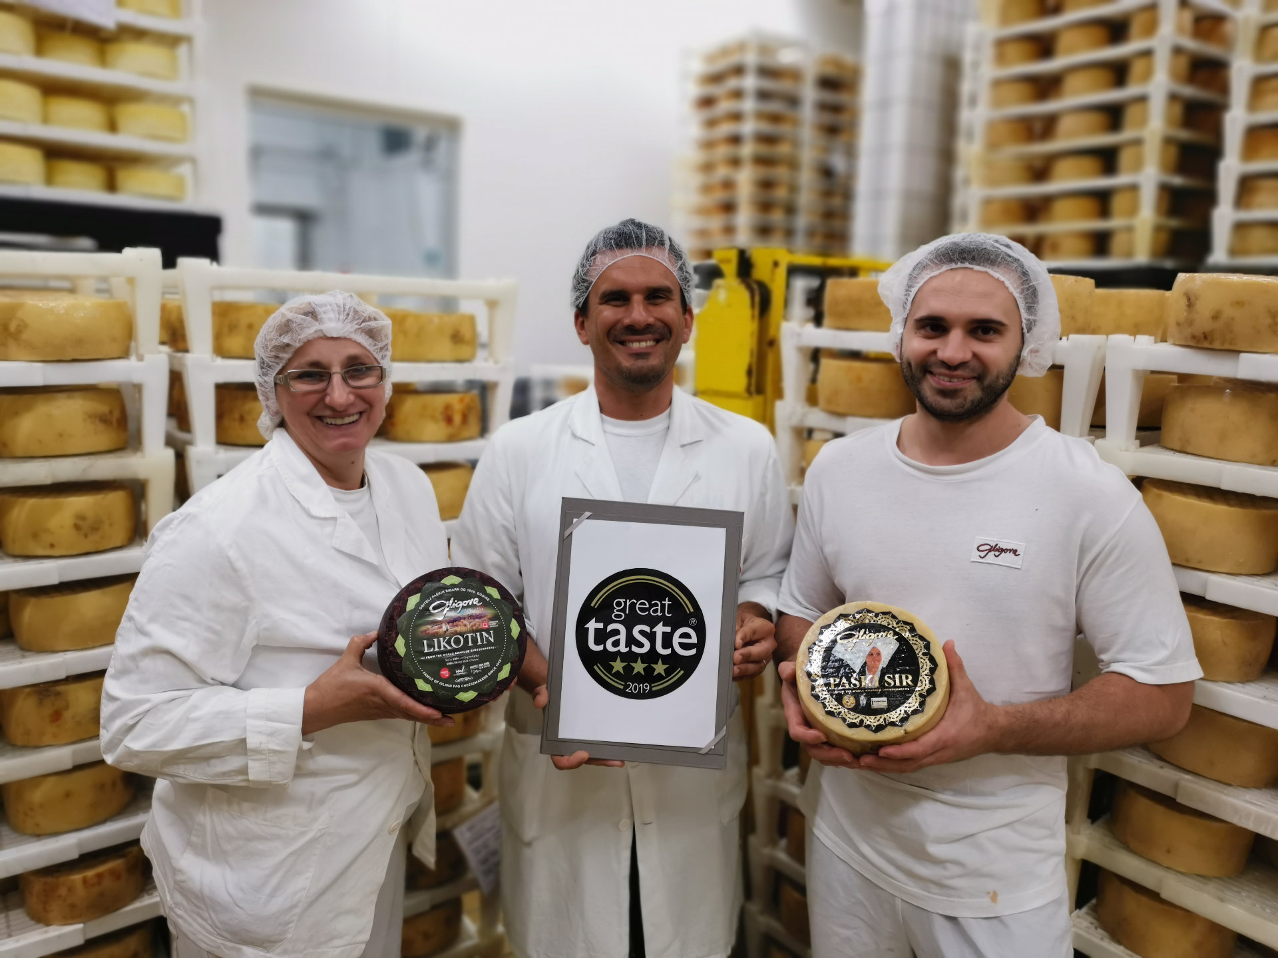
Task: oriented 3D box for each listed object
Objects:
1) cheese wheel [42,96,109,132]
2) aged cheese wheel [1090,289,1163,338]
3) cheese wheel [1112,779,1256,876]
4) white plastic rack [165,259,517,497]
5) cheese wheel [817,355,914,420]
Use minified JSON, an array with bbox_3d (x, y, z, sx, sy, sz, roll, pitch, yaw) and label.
[{"bbox_3d":[-1.483,-0.944,2.622,0.174,0.089,0.174,-4,12,-28],"label":"cheese wheel"},{"bbox_3d":[0.795,-0.276,1.713,0.182,0.091,0.182,7,11,24],"label":"aged cheese wheel"},{"bbox_3d":[0.836,0.521,1.536,0.182,0.088,0.182,8,12,30],"label":"cheese wheel"},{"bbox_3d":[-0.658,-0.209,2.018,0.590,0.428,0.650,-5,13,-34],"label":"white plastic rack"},{"bbox_3d":[0.395,-0.155,1.660,0.185,0.089,0.185,2,10,0],"label":"cheese wheel"}]

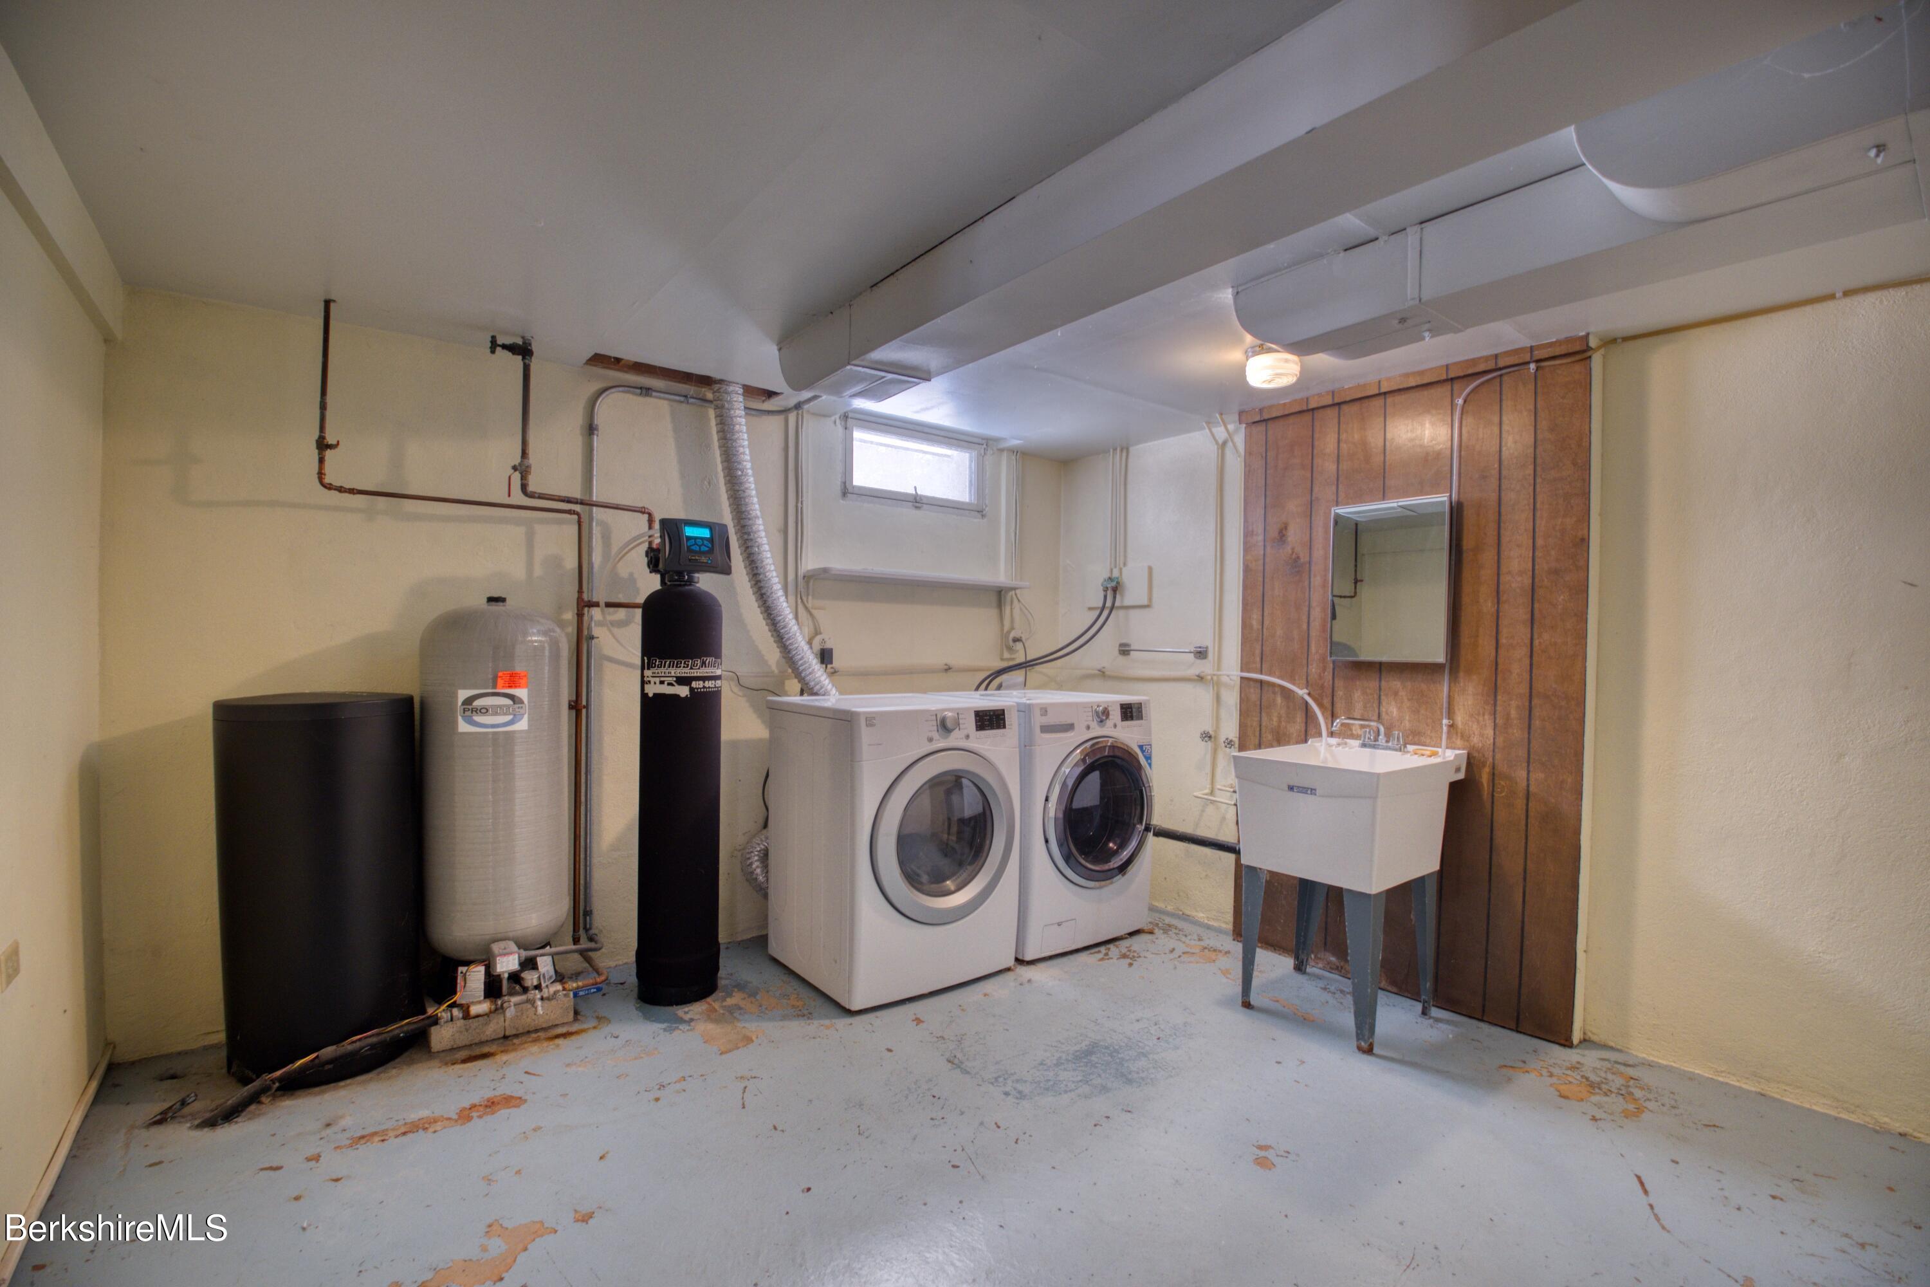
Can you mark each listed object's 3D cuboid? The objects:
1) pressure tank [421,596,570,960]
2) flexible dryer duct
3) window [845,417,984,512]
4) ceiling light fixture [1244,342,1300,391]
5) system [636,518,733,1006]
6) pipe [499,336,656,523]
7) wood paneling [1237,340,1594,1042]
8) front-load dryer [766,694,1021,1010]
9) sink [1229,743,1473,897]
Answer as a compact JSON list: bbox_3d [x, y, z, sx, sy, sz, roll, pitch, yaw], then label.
[{"bbox_3d":[-1.490,0.446,2.570,0.410,1.180,0.410,1,0,-34],"label":"pressure tank"},{"bbox_3d":[-0.725,0.004,3.233,0.520,1.950,0.180,1,0,-34],"label":"flexible dryer duct"},{"bbox_3d":[-0.212,-0.793,3.681,0.755,0.360,0.080,1,0,-34],"label":"window"},{"bbox_3d":[1.020,-0.911,2.671,0.170,0.105,0.170,1,0,-41],"label":"ceiling light fixture"},{"bbox_3d":[-0.975,0.381,2.793,0.280,1.610,0.300,1,0,-34],"label":"system"},{"bbox_3d":[-1.303,-0.717,2.742,0.450,0.580,0.090,1,0,-34],"label":"pipe"},{"bbox_3d":[1.531,0.143,2.925,0.060,2.170,1.150,1,0,-41],"label":"wood paneling"},{"bbox_3d":[-0.274,0.719,3.093,0.686,0.980,0.720,1,0,-36],"label":"front-load dryer"},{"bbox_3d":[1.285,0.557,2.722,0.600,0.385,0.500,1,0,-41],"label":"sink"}]

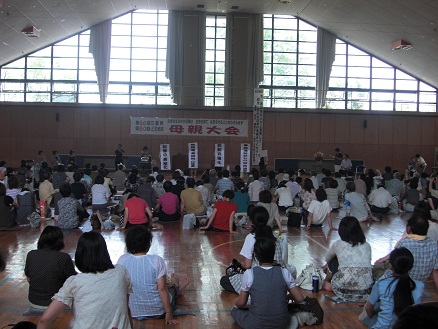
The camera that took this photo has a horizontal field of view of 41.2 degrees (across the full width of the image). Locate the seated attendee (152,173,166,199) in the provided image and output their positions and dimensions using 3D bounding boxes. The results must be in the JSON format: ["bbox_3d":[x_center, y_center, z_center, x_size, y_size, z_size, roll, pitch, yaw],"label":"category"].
[{"bbox_3d":[-1.661,0.644,16.400,0.500,0.760,0.700,1,1,-4],"label":"seated attendee"}]

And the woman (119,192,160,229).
[{"bbox_3d":[-1.507,0.839,10.999,0.720,0.680,0.950,1,2,-4],"label":"woman"}]

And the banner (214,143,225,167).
[{"bbox_3d":[0.050,-0.419,27.772,0.431,1.078,0.030,1,2,-4],"label":"banner"}]

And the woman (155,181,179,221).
[{"bbox_3d":[-1.060,0.748,12.156,0.600,0.810,0.700,1,2,-5],"label":"woman"}]

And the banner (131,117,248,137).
[{"bbox_3d":[-1.762,-2.243,35.016,7.050,1.060,0.040,1,1,-4],"label":"banner"}]

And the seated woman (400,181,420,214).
[{"bbox_3d":[4.707,0.753,14.597,0.500,0.820,0.650,0,2,-18],"label":"seated woman"}]

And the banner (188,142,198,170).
[{"bbox_3d":[-1.338,-0.455,30.800,0.480,1.350,0.040,1,1,-4],"label":"banner"}]

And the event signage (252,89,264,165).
[{"bbox_3d":[2.330,-2.264,34.980,0.580,4.600,0.040,1,1,-4],"label":"event signage"}]

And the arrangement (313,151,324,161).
[{"bbox_3d":[5.678,-0.457,33.300,0.630,0.530,0.580,1,1,-4],"label":"arrangement"}]

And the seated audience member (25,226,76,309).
[{"bbox_3d":[-1.570,0.938,5.538,0.500,0.770,0.720,1,2,-1],"label":"seated audience member"}]

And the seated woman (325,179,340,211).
[{"bbox_3d":[2.875,0.761,14.750,0.500,0.760,0.700,1,1,-9],"label":"seated woman"}]

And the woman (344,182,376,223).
[{"bbox_3d":[2.971,0.782,12.482,0.620,0.830,0.700,0,2,-10],"label":"woman"}]

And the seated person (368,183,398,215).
[{"bbox_3d":[3.923,0.781,14.087,0.660,0.770,0.700,1,2,-2],"label":"seated person"}]

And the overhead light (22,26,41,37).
[{"bbox_3d":[-9.147,-6.428,28.217,0.560,0.290,1.150,1,2,-4],"label":"overhead light"}]

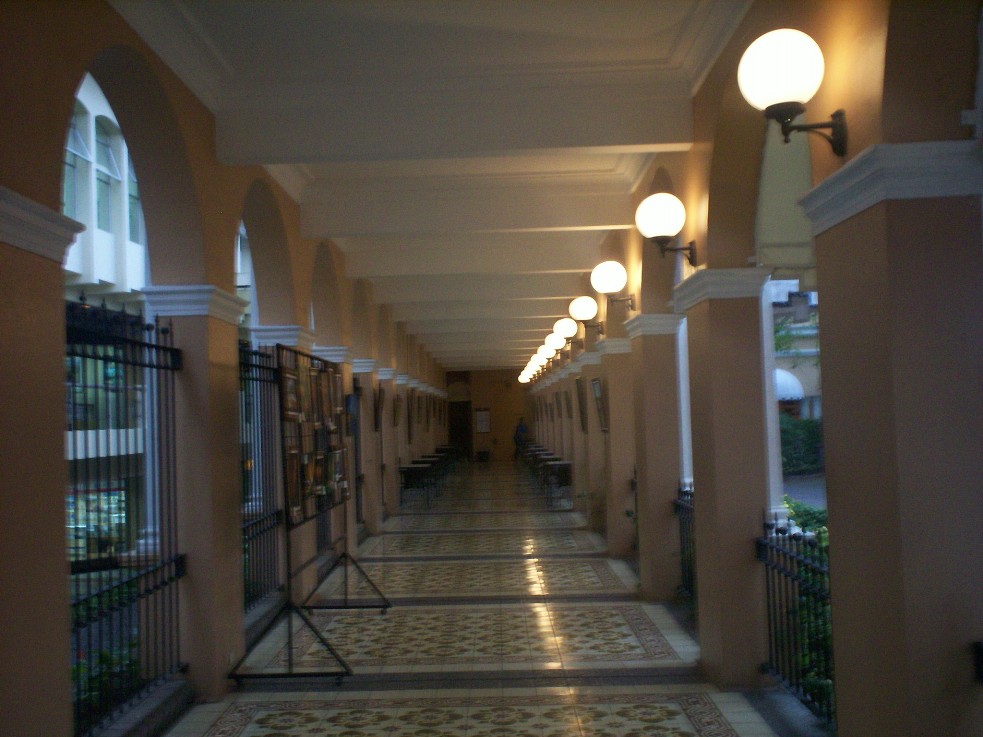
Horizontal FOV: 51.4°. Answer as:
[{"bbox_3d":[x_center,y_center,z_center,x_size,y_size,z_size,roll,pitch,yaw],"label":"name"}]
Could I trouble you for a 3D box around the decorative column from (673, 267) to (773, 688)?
[{"bbox_3d":[1.496,0.668,6.425,0.455,2.488,0.870,-2,-3,0],"label":"decorative column"}]

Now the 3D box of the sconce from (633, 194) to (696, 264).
[{"bbox_3d":[1.109,-0.880,6.501,0.377,0.476,0.314,-2,-3,0],"label":"sconce"}]

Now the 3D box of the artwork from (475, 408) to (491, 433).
[{"bbox_3d":[-0.317,1.902,37.254,0.540,0.870,0.050,-1,-3,0],"label":"artwork"}]

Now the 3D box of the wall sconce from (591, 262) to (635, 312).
[{"bbox_3d":[1.119,-0.755,9.373,0.390,0.450,0.305,-1,-3,0],"label":"wall sconce"}]

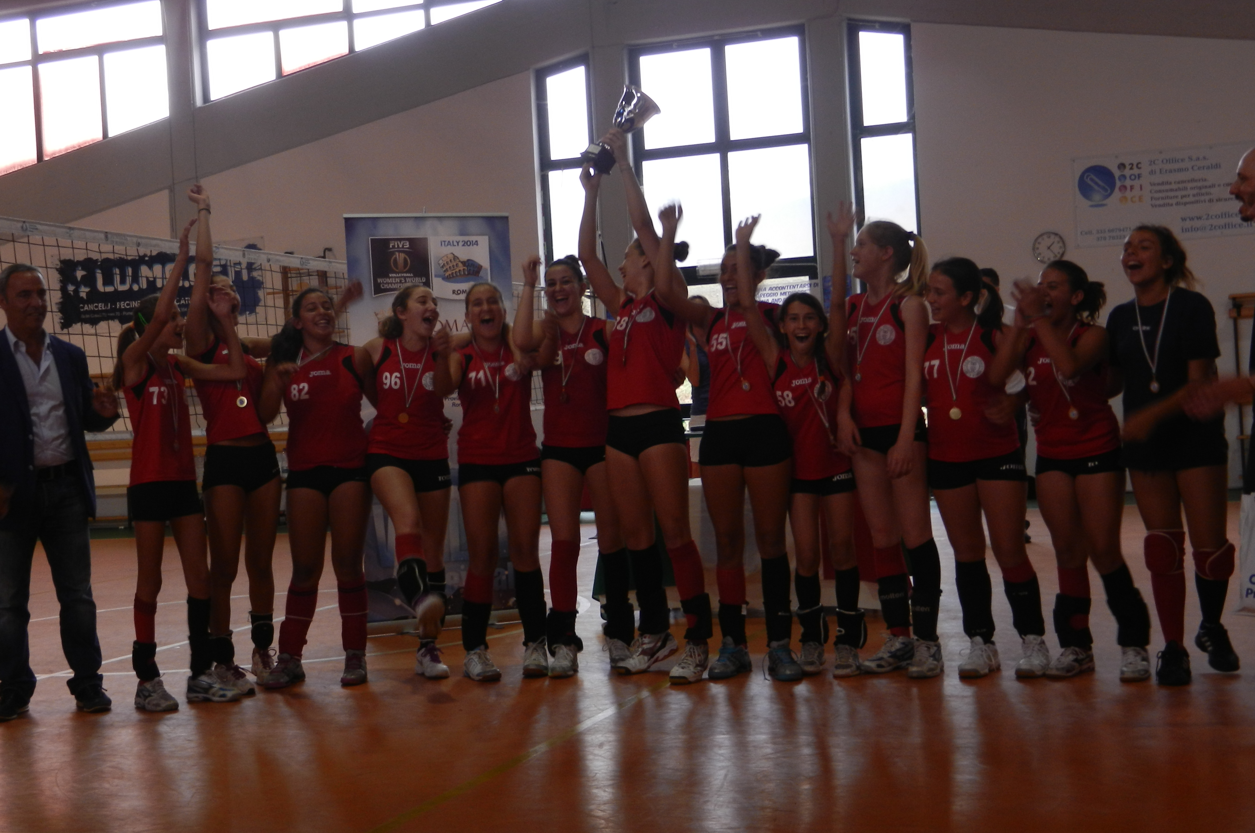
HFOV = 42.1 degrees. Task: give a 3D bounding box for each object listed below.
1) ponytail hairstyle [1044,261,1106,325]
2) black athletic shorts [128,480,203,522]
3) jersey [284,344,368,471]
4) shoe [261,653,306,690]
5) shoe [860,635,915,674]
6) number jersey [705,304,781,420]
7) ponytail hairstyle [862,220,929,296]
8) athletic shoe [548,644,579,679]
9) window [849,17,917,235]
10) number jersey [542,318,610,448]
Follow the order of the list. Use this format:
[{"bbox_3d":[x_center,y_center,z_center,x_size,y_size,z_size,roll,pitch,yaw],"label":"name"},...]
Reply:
[{"bbox_3d":[1.672,-0.470,6.089,0.250,0.235,0.175,-4,1,-28],"label":"ponytail hairstyle"},{"bbox_3d":[-1.806,0.312,6.379,0.220,0.200,0.300,-3,0,44],"label":"black athletic shorts"},{"bbox_3d":[-1.264,-0.035,6.841,0.345,0.520,0.240,-3,0,-3],"label":"jersey"},{"bbox_3d":[-1.433,1.060,6.791,0.105,0.115,0.270,-3,1,27],"label":"shoe"},{"bbox_3d":[1.054,0.954,6.581,0.270,0.125,0.105,-3,0,-34],"label":"shoe"},{"bbox_3d":[0.472,-0.223,6.580,0.300,0.460,0.220,-3,0,16],"label":"number jersey"},{"bbox_3d":[1.015,-0.602,6.200,0.230,0.280,0.180,-3,0,-22],"label":"ponytail hairstyle"},{"bbox_3d":[-0.249,0.975,6.604,0.100,0.120,0.265,-3,0,9],"label":"athletic shoe"},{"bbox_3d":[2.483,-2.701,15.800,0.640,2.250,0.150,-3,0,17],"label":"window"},{"bbox_3d":[-0.205,-0.140,6.740,0.315,0.540,0.230,-3,1,-5],"label":"number jersey"}]

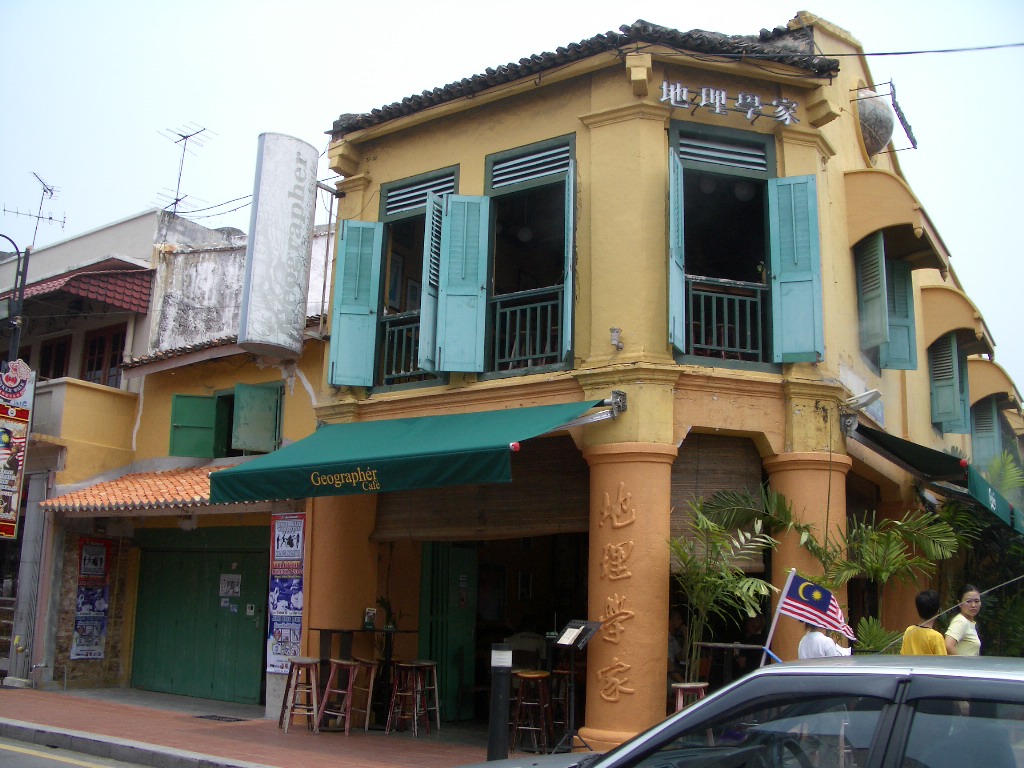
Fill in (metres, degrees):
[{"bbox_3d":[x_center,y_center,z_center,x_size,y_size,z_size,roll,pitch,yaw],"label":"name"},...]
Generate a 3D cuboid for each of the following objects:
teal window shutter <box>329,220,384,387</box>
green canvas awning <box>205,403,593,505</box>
[{"bbox_3d":[-1.802,-0.946,12.018,0.509,1.975,0.050,3,-12,-5],"label":"teal window shutter"},{"bbox_3d":[-1.163,0.715,10.762,3.860,1.050,1.630,-7,-14,33],"label":"green canvas awning"}]

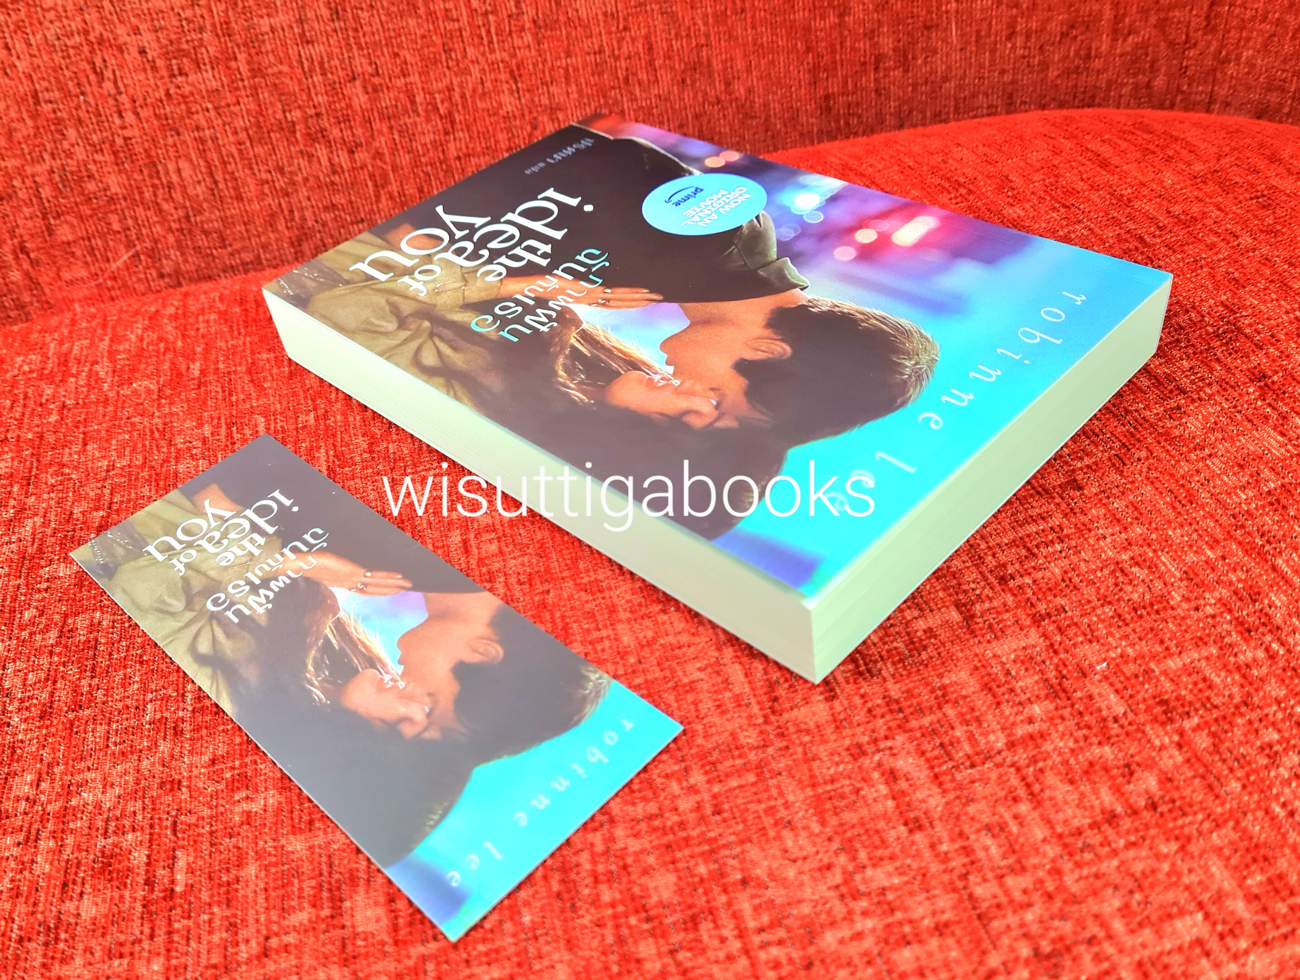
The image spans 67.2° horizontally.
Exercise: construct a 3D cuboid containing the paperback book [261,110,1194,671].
[{"bbox_3d":[0.007,-0.050,0.278,0.210,0.024,0.142,29,54,36],"label":"paperback book"}]

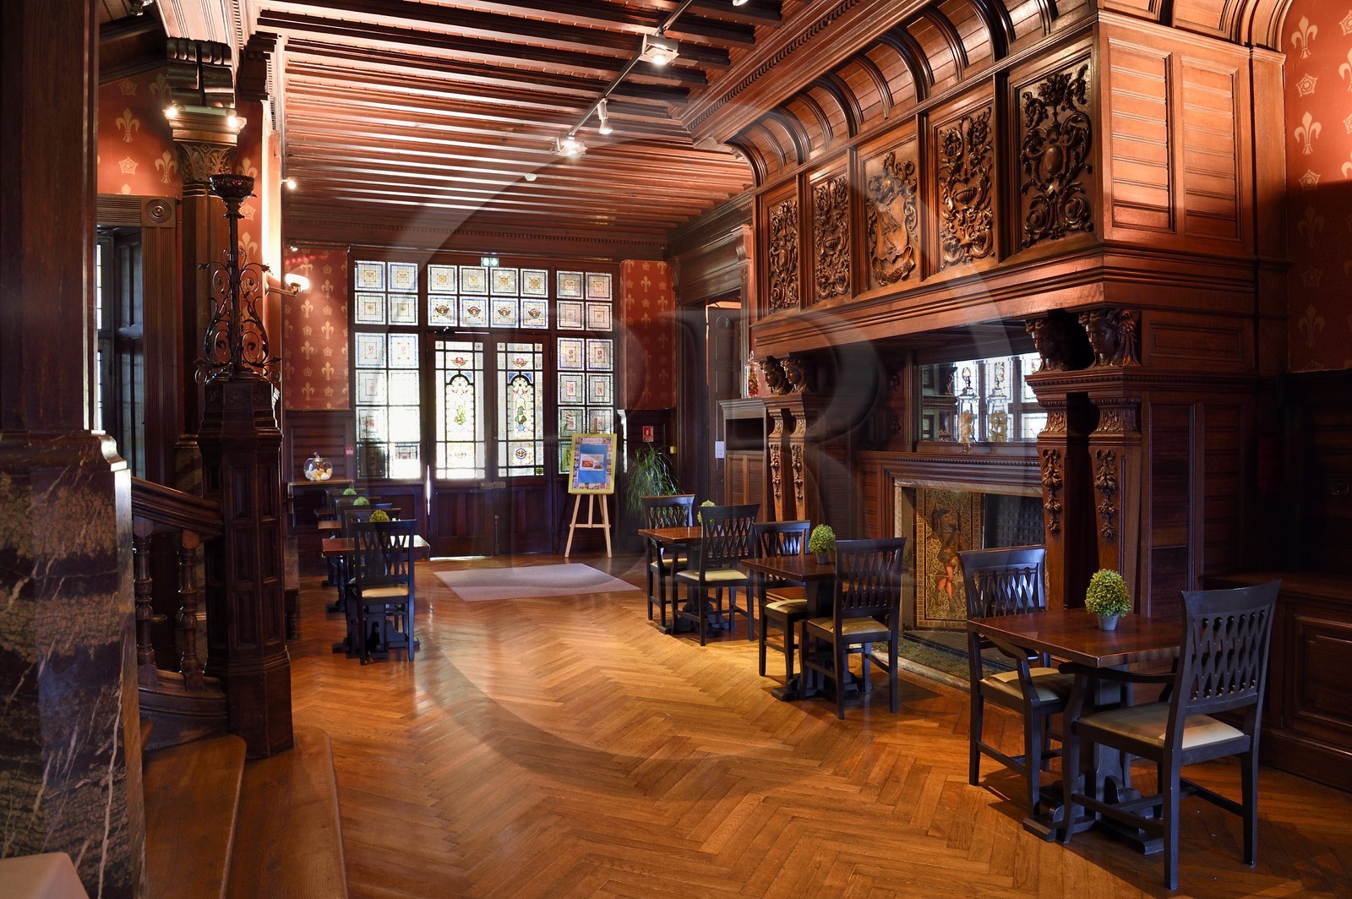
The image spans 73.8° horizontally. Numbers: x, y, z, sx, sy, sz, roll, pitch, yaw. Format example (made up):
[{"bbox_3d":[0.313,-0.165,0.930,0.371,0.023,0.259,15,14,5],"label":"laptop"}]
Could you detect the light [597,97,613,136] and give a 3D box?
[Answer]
[{"bbox_3d":[-0.585,-2.730,7.412,0.130,0.290,0.130,-1,1,0],"label":"light"}]

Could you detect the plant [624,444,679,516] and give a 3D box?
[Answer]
[{"bbox_3d":[-0.302,0.621,11.347,0.750,1.370,0.720,-1,1,-22],"label":"plant"}]

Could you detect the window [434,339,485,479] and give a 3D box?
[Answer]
[{"bbox_3d":[-2.666,-0.502,11.130,0.620,1.740,0.050,-1,1,-23],"label":"window"}]

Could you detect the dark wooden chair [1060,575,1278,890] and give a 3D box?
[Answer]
[{"bbox_3d":[1.767,0.958,3.259,0.550,1.015,0.550,-1,1,-23],"label":"dark wooden chair"}]

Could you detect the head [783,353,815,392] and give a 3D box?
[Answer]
[{"bbox_3d":[0.914,-0.570,6.693,0.270,0.280,0.200,-1,1,-23],"label":"head"}]

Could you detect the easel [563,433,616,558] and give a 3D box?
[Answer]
[{"bbox_3d":[-1.035,0.516,11.253,0.570,1.600,0.580,0,1,10],"label":"easel"}]

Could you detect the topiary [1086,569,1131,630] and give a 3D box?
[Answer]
[{"bbox_3d":[1.697,0.584,3.535,0.178,0.235,0.178,-1,1,-23],"label":"topiary"}]

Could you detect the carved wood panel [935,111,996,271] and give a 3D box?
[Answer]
[{"bbox_3d":[1.573,-1.419,4.877,0.060,0.830,0.460,-1,1,-23],"label":"carved wood panel"}]

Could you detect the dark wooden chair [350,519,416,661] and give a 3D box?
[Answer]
[{"bbox_3d":[-2.017,0.949,6.207,0.470,0.945,0.530,-1,1,-22],"label":"dark wooden chair"}]

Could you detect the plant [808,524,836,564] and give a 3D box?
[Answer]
[{"bbox_3d":[0.854,0.543,5.281,0.175,0.240,0.175,-1,1,0],"label":"plant"}]

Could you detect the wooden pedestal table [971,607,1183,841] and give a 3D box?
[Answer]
[{"bbox_3d":[1.656,1.082,3.550,0.710,0.760,0.700,-1,1,-23],"label":"wooden pedestal table"}]

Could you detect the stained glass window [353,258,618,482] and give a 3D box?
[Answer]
[{"bbox_3d":[-2.289,-0.944,11.152,3.270,2.680,0.120,-1,1,-22],"label":"stained glass window"}]

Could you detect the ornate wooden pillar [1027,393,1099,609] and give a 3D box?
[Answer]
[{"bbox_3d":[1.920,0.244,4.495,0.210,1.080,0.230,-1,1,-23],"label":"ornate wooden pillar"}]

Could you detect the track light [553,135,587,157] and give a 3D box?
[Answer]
[{"bbox_3d":[-0.839,-2.422,7.199,0.220,0.170,0.210,-1,1,-23],"label":"track light"}]

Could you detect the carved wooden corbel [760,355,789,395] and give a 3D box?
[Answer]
[{"bbox_3d":[0.914,-0.642,7.947,0.250,0.350,0.210,-1,1,-23],"label":"carved wooden corbel"}]

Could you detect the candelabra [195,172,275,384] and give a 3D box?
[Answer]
[{"bbox_3d":[-1.991,-0.774,4.060,0.360,0.950,0.360,-1,1,-23],"label":"candelabra"}]

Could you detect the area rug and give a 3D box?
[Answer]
[{"bbox_3d":[-1.505,1.349,9.348,1.680,0.015,1.920,-1,1,-25],"label":"area rug"}]

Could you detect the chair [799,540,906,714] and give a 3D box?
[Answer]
[{"bbox_3d":[0.954,0.951,4.998,0.460,0.960,0.510,-1,1,-17],"label":"chair"}]

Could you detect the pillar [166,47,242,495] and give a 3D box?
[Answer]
[{"bbox_3d":[-2.929,-0.494,5.728,0.460,3.970,0.500,-1,1,-23],"label":"pillar"}]

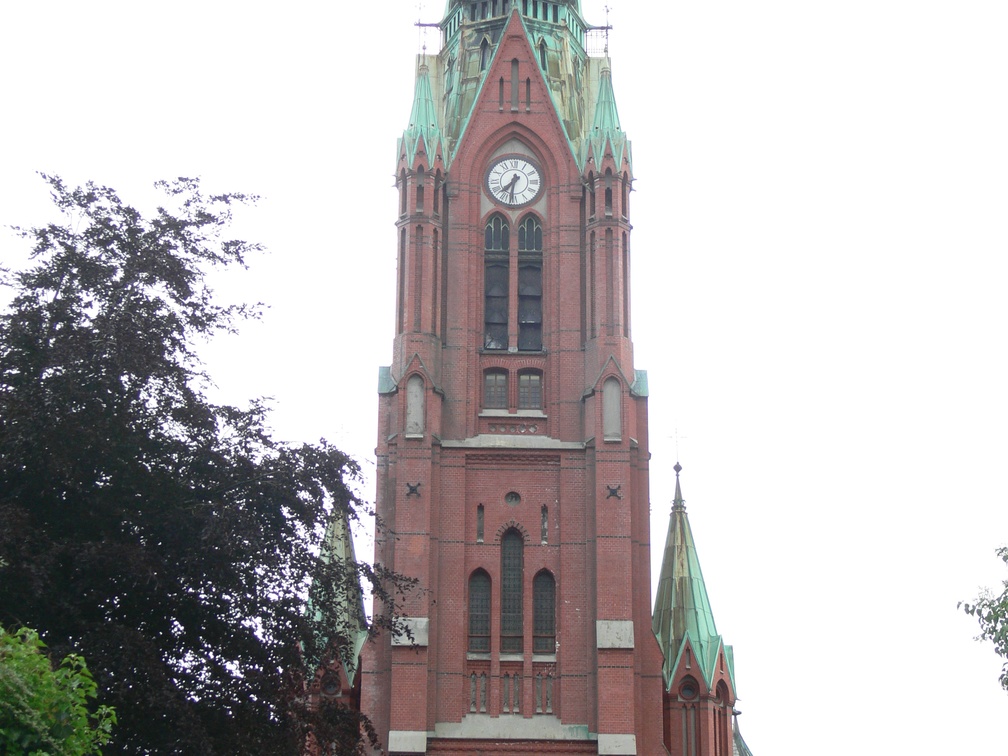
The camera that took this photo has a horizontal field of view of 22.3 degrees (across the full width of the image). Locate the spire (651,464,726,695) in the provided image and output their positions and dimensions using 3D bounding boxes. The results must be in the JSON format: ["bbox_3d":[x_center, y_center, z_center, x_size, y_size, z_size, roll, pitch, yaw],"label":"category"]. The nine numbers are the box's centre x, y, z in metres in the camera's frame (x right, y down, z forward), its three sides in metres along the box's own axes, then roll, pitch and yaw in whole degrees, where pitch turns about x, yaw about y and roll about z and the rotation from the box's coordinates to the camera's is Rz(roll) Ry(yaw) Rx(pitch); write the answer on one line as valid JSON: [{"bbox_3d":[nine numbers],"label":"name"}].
[{"bbox_3d":[5.442,6.091,78.639,2.900,7.700,2.900,1,-23,-1],"label":"spire"}]

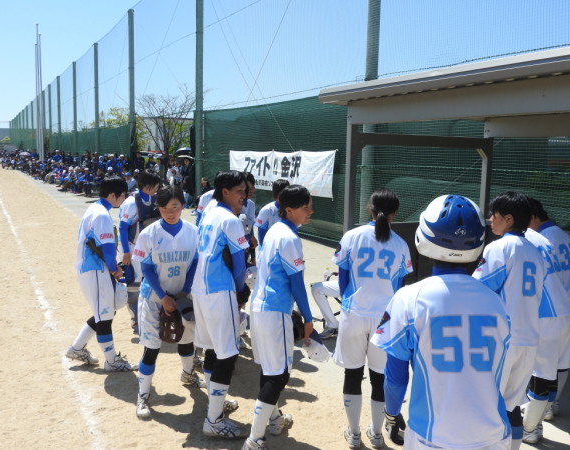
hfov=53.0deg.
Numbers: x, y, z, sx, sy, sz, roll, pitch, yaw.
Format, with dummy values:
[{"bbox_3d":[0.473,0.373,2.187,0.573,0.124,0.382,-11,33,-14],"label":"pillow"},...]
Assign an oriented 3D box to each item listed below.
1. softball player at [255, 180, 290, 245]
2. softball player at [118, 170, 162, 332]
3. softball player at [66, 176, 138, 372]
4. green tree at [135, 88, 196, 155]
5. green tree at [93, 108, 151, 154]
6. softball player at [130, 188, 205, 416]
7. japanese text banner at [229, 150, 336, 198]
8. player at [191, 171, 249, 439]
[{"bbox_3d":[-0.114,0.317,5.684,0.400,1.555,0.480,2,7,10],"label":"softball player"},{"bbox_3d":[-1.400,0.286,5.542,0.460,1.602,0.500,5,8,28],"label":"softball player"},{"bbox_3d":[-1.511,0.393,4.737,0.560,1.585,0.480,-1,7,-16],"label":"softball player"},{"bbox_3d":[-5.793,-4.287,28.200,3.500,4.877,3.500,-2,8,-27],"label":"green tree"},{"bbox_3d":[-11.963,-6.075,41.597,4.400,4.855,4.400,-2,8,-27],"label":"green tree"},{"bbox_3d":[-0.849,0.495,4.097,0.520,1.568,0.500,-1,8,-20],"label":"softball player"},{"bbox_3d":[-0.257,-1.228,13.201,0.060,0.970,5.384,-3,8,-27],"label":"japanese text banner"},{"bbox_3d":[-0.406,0.485,3.779,0.450,1.683,0.470,-5,9,-40],"label":"player"}]

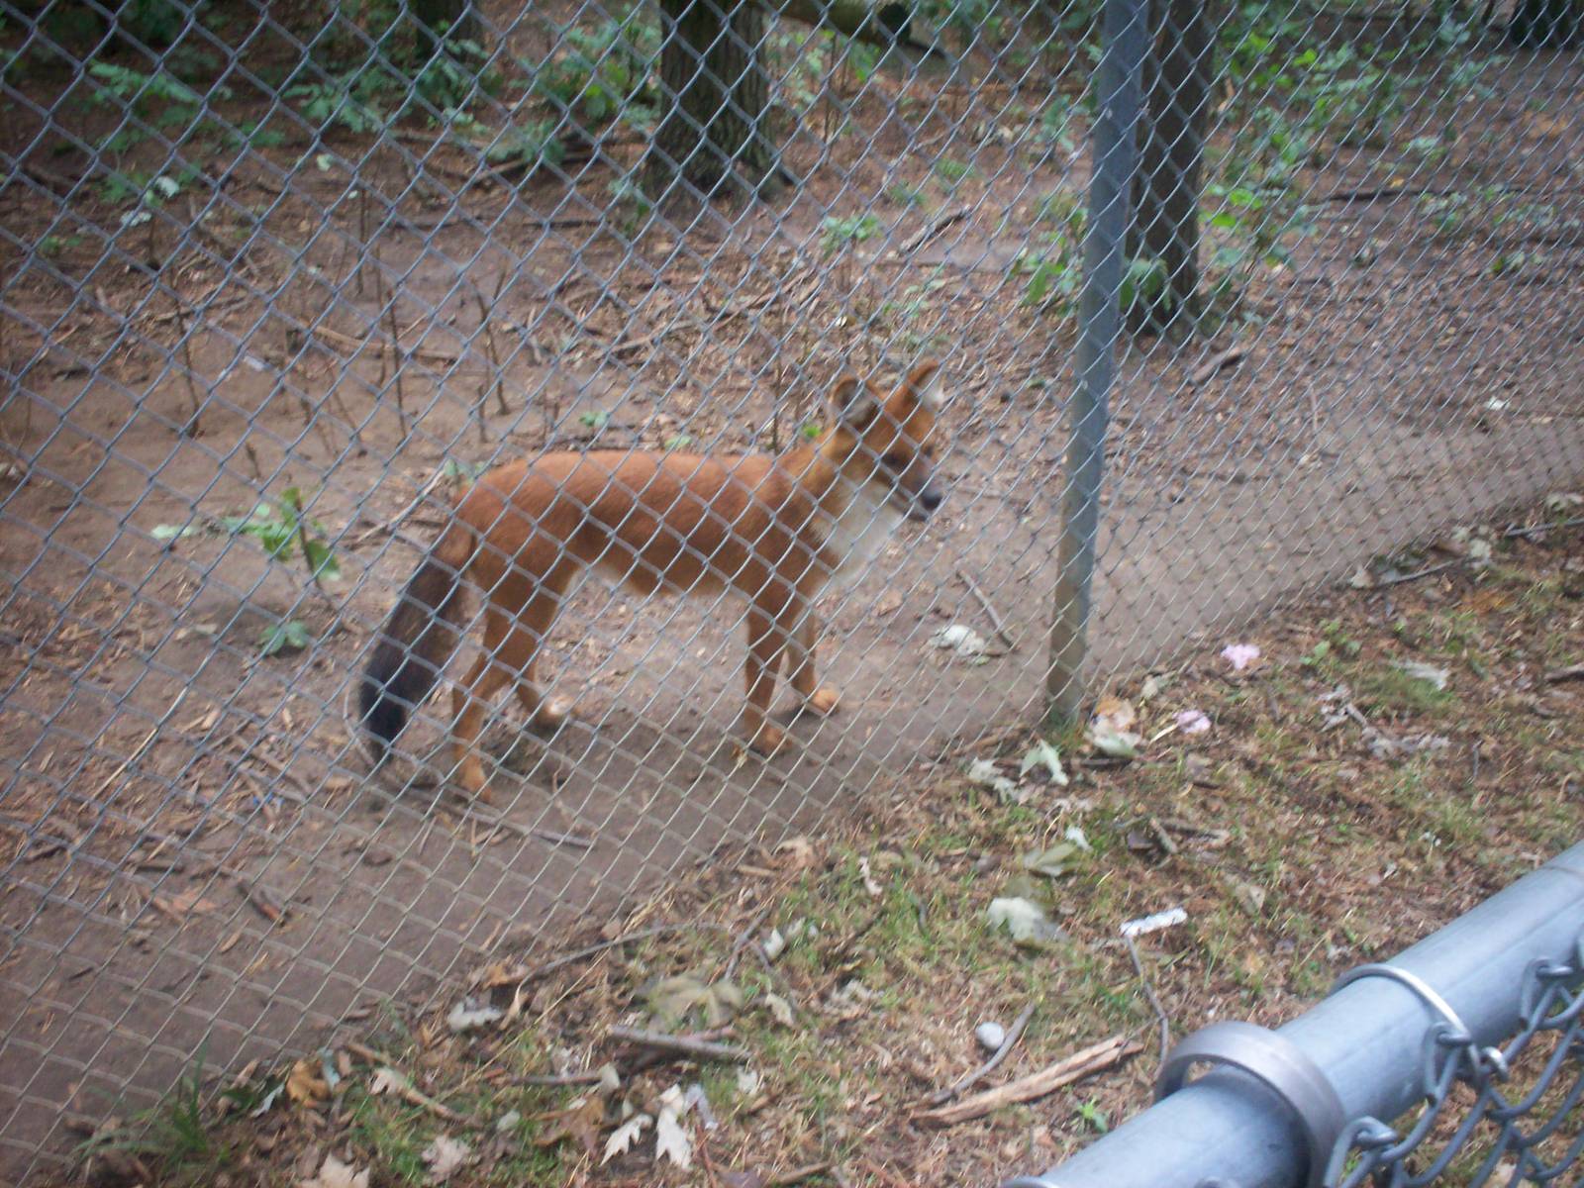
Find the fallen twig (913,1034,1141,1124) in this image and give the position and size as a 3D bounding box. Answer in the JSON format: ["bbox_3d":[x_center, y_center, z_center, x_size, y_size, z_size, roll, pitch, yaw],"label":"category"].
[{"bbox_3d":[0.294,0.596,2.026,0.311,0.022,0.034,-10,28,-21],"label":"fallen twig"}]

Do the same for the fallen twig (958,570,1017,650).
[{"bbox_3d":[0.370,0.030,3.135,0.014,0.014,0.307,-5,27,-12],"label":"fallen twig"}]

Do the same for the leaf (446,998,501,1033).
[{"bbox_3d":[-0.418,0.550,2.135,0.072,0.022,0.050,1,26,0],"label":"leaf"}]

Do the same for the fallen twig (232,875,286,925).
[{"bbox_3d":[-0.760,0.438,2.359,0.023,0.016,0.142,-20,33,-36],"label":"fallen twig"}]

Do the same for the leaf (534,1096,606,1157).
[{"bbox_3d":[-0.266,0.636,1.965,0.074,0.022,0.102,-2,26,-6],"label":"leaf"}]

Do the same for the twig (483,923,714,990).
[{"bbox_3d":[-0.262,0.492,2.261,0.334,0.018,0.034,-12,29,-24],"label":"twig"}]

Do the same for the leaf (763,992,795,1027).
[{"bbox_3d":[-0.015,0.545,2.163,0.025,0.018,0.070,-14,30,-27],"label":"leaf"}]

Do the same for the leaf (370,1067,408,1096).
[{"bbox_3d":[-0.496,0.602,2.034,0.042,0.018,0.051,-3,27,-8],"label":"leaf"}]

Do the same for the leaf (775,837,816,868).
[{"bbox_3d":[0.005,0.385,2.446,0.063,0.020,0.060,1,26,0],"label":"leaf"}]

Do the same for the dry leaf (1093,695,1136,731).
[{"bbox_3d":[0.545,0.201,2.784,0.070,0.028,0.075,1,26,0],"label":"dry leaf"}]

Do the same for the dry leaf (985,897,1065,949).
[{"bbox_3d":[0.325,0.457,2.293,0.105,0.025,0.085,1,26,0],"label":"dry leaf"}]

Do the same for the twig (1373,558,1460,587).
[{"bbox_3d":[1.252,-0.043,3.281,0.244,0.012,0.017,-15,30,-28],"label":"twig"}]

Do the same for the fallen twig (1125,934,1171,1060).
[{"bbox_3d":[0.479,0.536,2.197,0.026,0.015,0.259,1,26,1],"label":"fallen twig"}]

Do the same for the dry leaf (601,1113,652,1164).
[{"bbox_3d":[-0.195,0.644,1.945,0.042,0.022,0.085,17,30,30],"label":"dry leaf"}]

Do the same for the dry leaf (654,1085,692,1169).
[{"bbox_3d":[-0.142,0.632,1.956,0.045,0.024,0.110,-1,26,-4],"label":"dry leaf"}]

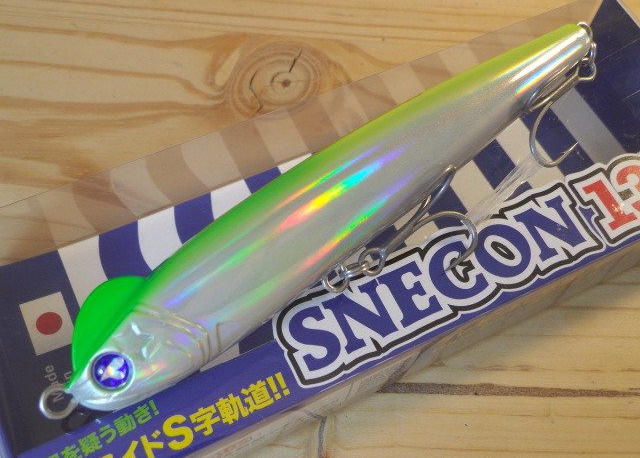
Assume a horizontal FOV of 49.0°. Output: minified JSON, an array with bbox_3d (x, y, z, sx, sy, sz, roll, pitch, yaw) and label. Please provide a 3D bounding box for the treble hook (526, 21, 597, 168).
[{"bbox_3d":[0.052,-0.029,0.150,0.031,0.017,0.020,-35,72,-21],"label":"treble hook"}]

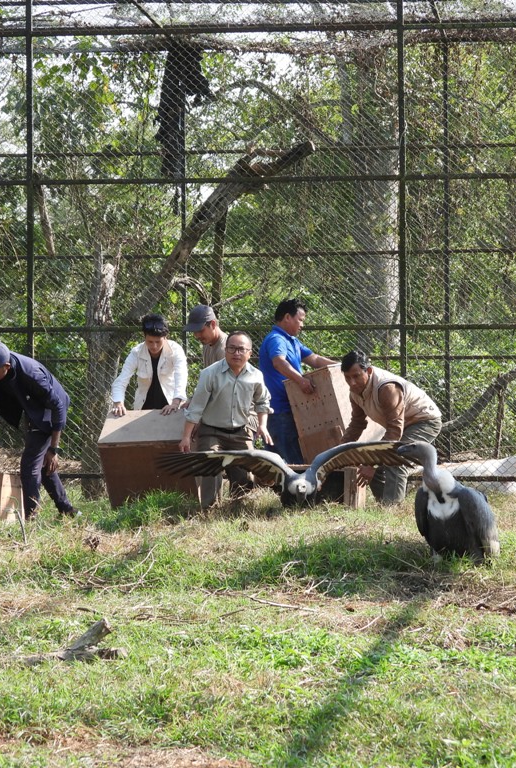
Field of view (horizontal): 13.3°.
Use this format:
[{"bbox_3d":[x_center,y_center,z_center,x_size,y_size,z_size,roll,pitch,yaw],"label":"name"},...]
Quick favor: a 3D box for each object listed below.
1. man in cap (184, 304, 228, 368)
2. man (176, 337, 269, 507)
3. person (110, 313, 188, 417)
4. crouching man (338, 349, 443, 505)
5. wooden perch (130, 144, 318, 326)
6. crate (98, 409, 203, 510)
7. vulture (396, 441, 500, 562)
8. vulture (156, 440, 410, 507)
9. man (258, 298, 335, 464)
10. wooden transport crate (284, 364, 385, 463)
[{"bbox_3d":[-0.318,0.157,17.000,0.550,1.550,0.520,0,-1,-30],"label":"man in cap"},{"bbox_3d":[-0.227,0.263,16.000,0.660,1.300,0.600,0,0,1],"label":"man"},{"bbox_3d":[-0.836,0.193,17.100,0.600,1.500,0.520,0,-1,2],"label":"person"},{"bbox_3d":[0.951,0.313,15.800,0.550,1.120,0.750,-1,-1,43],"label":"crouching man"},{"bbox_3d":[-0.335,-1.370,19.800,1.680,1.620,0.450,0,-1,0],"label":"wooden perch"},{"bbox_3d":[-0.723,0.535,16.201,0.680,0.600,0.440,-2,35,15],"label":"crate"},{"bbox_3d":[1.113,0.686,12.900,0.430,0.715,0.540,-1,-1,30],"label":"vulture"},{"bbox_3d":[0.180,0.640,15.700,1.790,0.490,0.650,0,-1,-2],"label":"vulture"},{"bbox_3d":[0.287,0.134,17.000,0.620,1.580,0.500,0,0,18],"label":"man"},{"bbox_3d":[0.581,0.227,16.582,0.475,0.660,0.447,-21,-10,42],"label":"wooden transport crate"}]

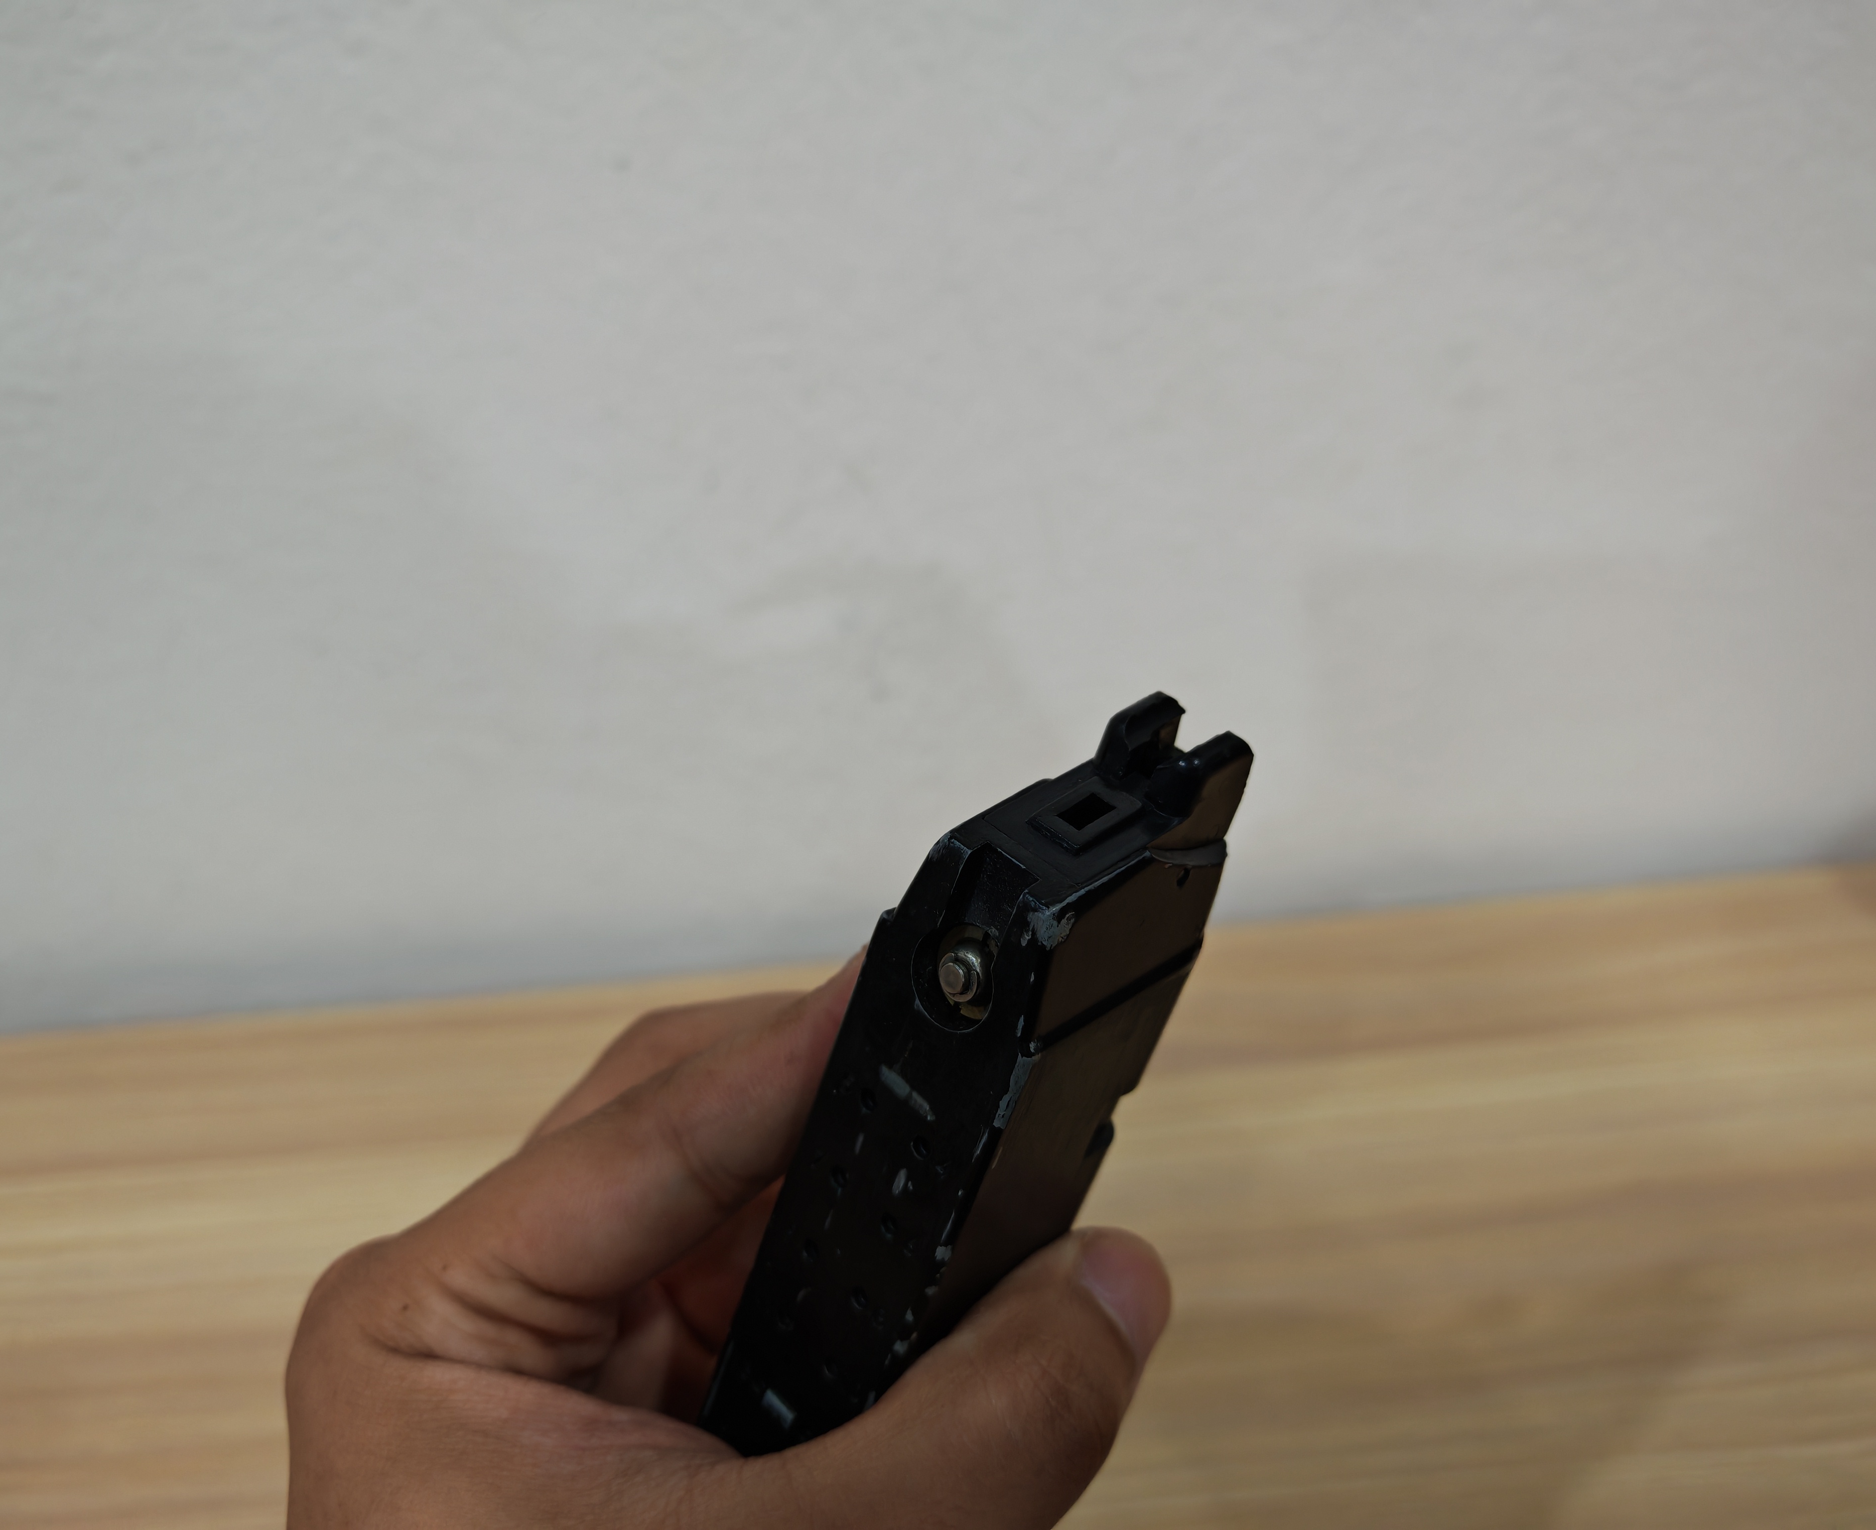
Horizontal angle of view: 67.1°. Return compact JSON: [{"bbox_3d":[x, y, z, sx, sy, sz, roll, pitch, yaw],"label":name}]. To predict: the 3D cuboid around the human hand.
[{"bbox_3d":[-0.030,0.086,0.195,0.115,0.135,0.085,7,-3,-15],"label":"human hand"}]

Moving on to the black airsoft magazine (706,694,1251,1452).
[{"bbox_3d":[0.003,0.047,0.173,0.025,0.119,0.038,36,29,32],"label":"black airsoft magazine"}]

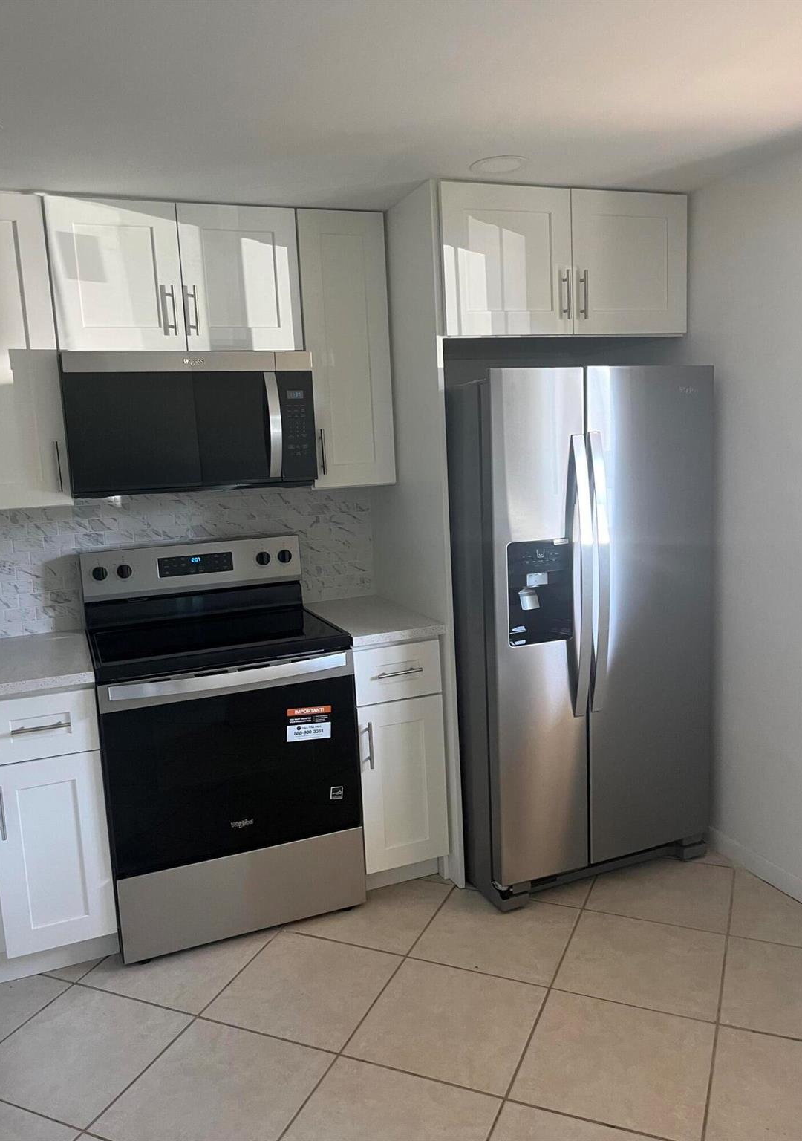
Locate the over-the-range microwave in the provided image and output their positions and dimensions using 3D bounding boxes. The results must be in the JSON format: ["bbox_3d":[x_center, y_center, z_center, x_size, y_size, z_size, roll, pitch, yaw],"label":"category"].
[{"bbox_3d":[-0.701,-0.483,2.843,0.757,0.433,0.415,-6,9,-21],"label":"over-the-range microwave"}]

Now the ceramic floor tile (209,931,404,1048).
[{"bbox_3d":[-0.265,1.181,2.432,0.428,0.010,0.428,1,9,24],"label":"ceramic floor tile"}]

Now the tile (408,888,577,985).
[{"bbox_3d":[0.303,1.122,2.649,0.428,0.010,0.428,1,9,24],"label":"tile"}]

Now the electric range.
[{"bbox_3d":[-0.598,0.528,2.854,0.757,1.186,0.695,-6,9,-21],"label":"electric range"}]

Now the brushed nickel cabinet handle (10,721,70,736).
[{"bbox_3d":[-0.995,0.433,2.368,0.154,0.013,0.038,-6,9,-21],"label":"brushed nickel cabinet handle"}]

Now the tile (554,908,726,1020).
[{"bbox_3d":[0.699,1.130,2.476,0.428,0.010,0.428,1,9,24],"label":"tile"}]

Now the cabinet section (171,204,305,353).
[{"bbox_3d":[-0.567,-0.950,2.890,0.382,0.450,0.330,-6,9,-21],"label":"cabinet section"}]

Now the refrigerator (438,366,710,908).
[{"bbox_3d":[0.544,0.168,3.135,0.831,1.710,0.850,-6,9,-21],"label":"refrigerator"}]

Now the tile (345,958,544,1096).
[{"bbox_3d":[0.131,1.188,2.259,0.428,0.010,0.428,1,9,24],"label":"tile"}]

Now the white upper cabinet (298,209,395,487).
[{"bbox_3d":[-0.233,-0.759,3.048,0.306,0.915,0.330,-6,9,-21],"label":"white upper cabinet"}]

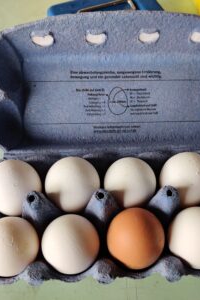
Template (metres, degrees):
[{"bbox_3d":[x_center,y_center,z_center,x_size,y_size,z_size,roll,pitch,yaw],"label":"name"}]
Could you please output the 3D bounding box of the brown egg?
[{"bbox_3d":[0.027,0.068,0.239,0.044,0.056,0.044,-3,59,0],"label":"brown egg"}]

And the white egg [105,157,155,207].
[{"bbox_3d":[0.025,0.028,0.263,0.043,0.055,0.043,-3,59,0],"label":"white egg"}]

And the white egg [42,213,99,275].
[{"bbox_3d":[-0.022,0.071,0.238,0.043,0.056,0.043,-3,59,0],"label":"white egg"}]

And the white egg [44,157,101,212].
[{"bbox_3d":[-0.023,0.029,0.263,0.044,0.056,0.044,-3,59,0],"label":"white egg"}]

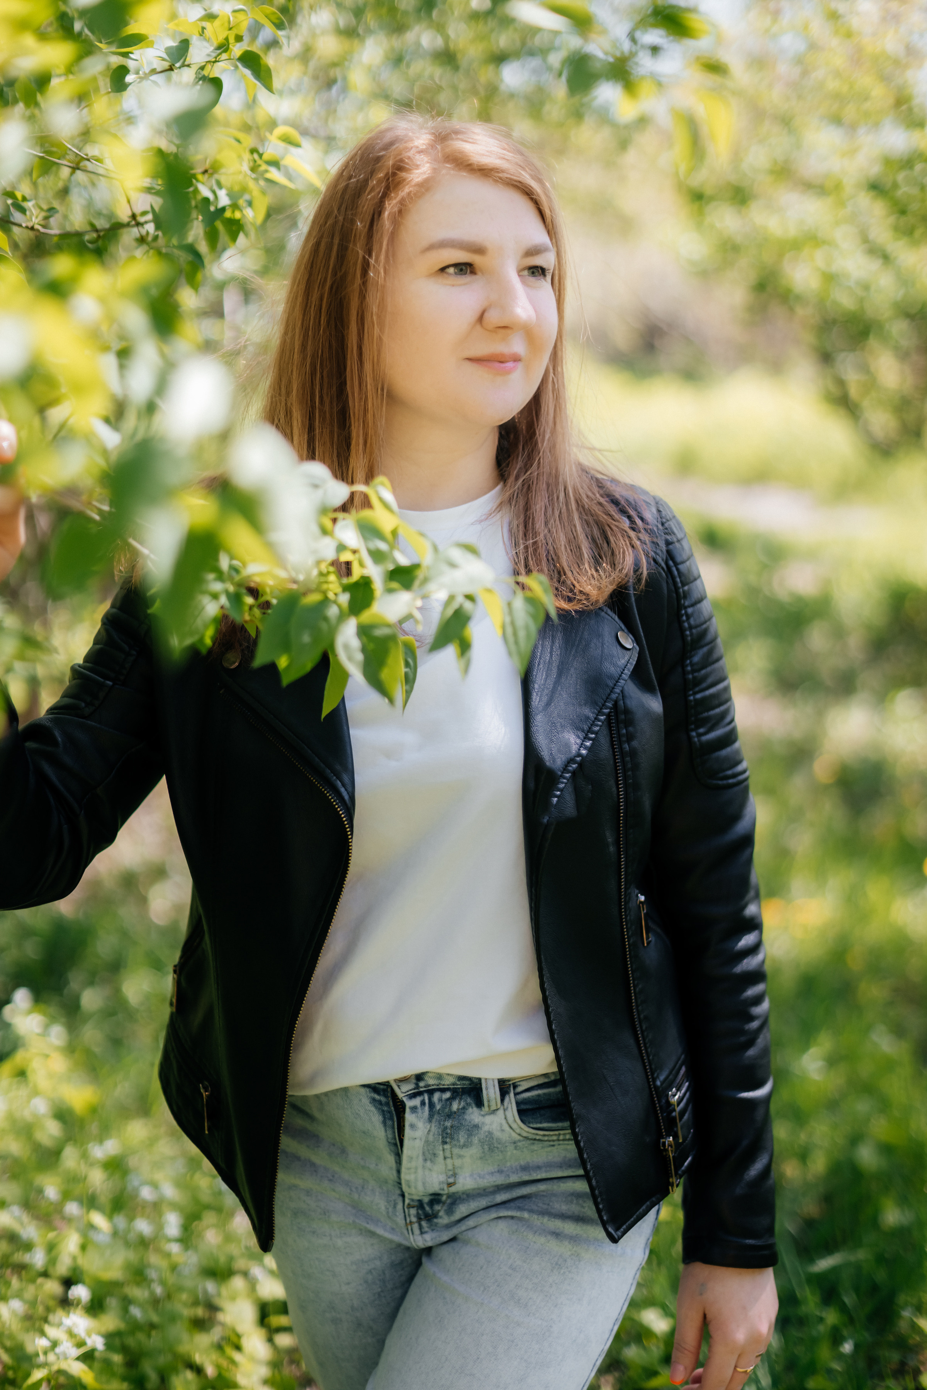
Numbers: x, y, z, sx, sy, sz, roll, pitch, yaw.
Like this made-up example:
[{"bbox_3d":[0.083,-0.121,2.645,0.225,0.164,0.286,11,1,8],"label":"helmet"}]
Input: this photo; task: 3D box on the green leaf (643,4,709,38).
[{"bbox_3d":[0.129,-0.408,1.170,0.040,0.021,0.030,0,11,0],"label":"green leaf"}]

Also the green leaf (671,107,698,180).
[{"bbox_3d":[0.134,-0.334,1.170,0.016,0.044,0.020,0,11,0],"label":"green leaf"}]

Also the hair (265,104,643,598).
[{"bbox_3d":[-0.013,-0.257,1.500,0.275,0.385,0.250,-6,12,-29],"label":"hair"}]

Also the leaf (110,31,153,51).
[{"bbox_3d":[-0.261,-0.515,1.520,0.034,0.015,0.022,0,11,0],"label":"leaf"}]

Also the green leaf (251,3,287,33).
[{"bbox_3d":[-0.155,-0.540,1.540,0.029,0.023,0.022,0,11,0],"label":"green leaf"}]

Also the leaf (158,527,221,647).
[{"bbox_3d":[-0.151,-0.058,1.060,0.033,0.066,0.030,0,11,0],"label":"leaf"}]

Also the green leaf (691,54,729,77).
[{"bbox_3d":[0.150,-0.381,1.170,0.023,0.014,0.018,0,11,0],"label":"green leaf"}]

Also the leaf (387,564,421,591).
[{"bbox_3d":[-0.041,-0.082,1.340,0.023,0.020,0.018,0,11,0],"label":"leaf"}]

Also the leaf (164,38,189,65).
[{"bbox_3d":[-0.228,-0.514,1.540,0.020,0.022,0.014,0,11,0],"label":"leaf"}]

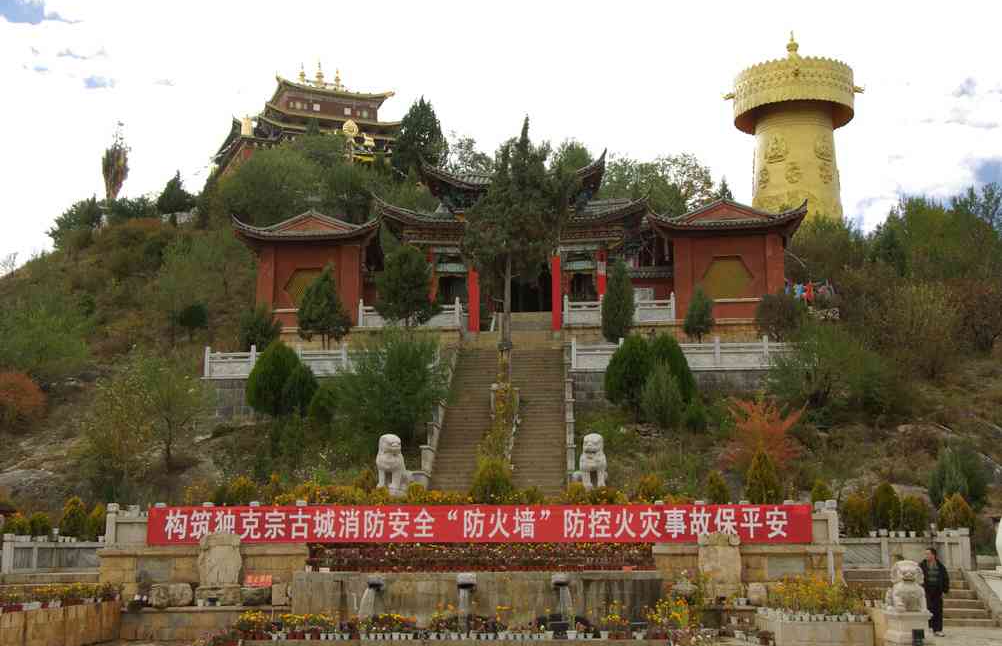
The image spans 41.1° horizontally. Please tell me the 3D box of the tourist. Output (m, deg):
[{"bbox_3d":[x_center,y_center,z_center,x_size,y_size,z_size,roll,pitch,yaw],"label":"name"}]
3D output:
[{"bbox_3d":[8.495,5.310,26.345,0.580,1.733,0.360,-3,-10,17],"label":"tourist"}]

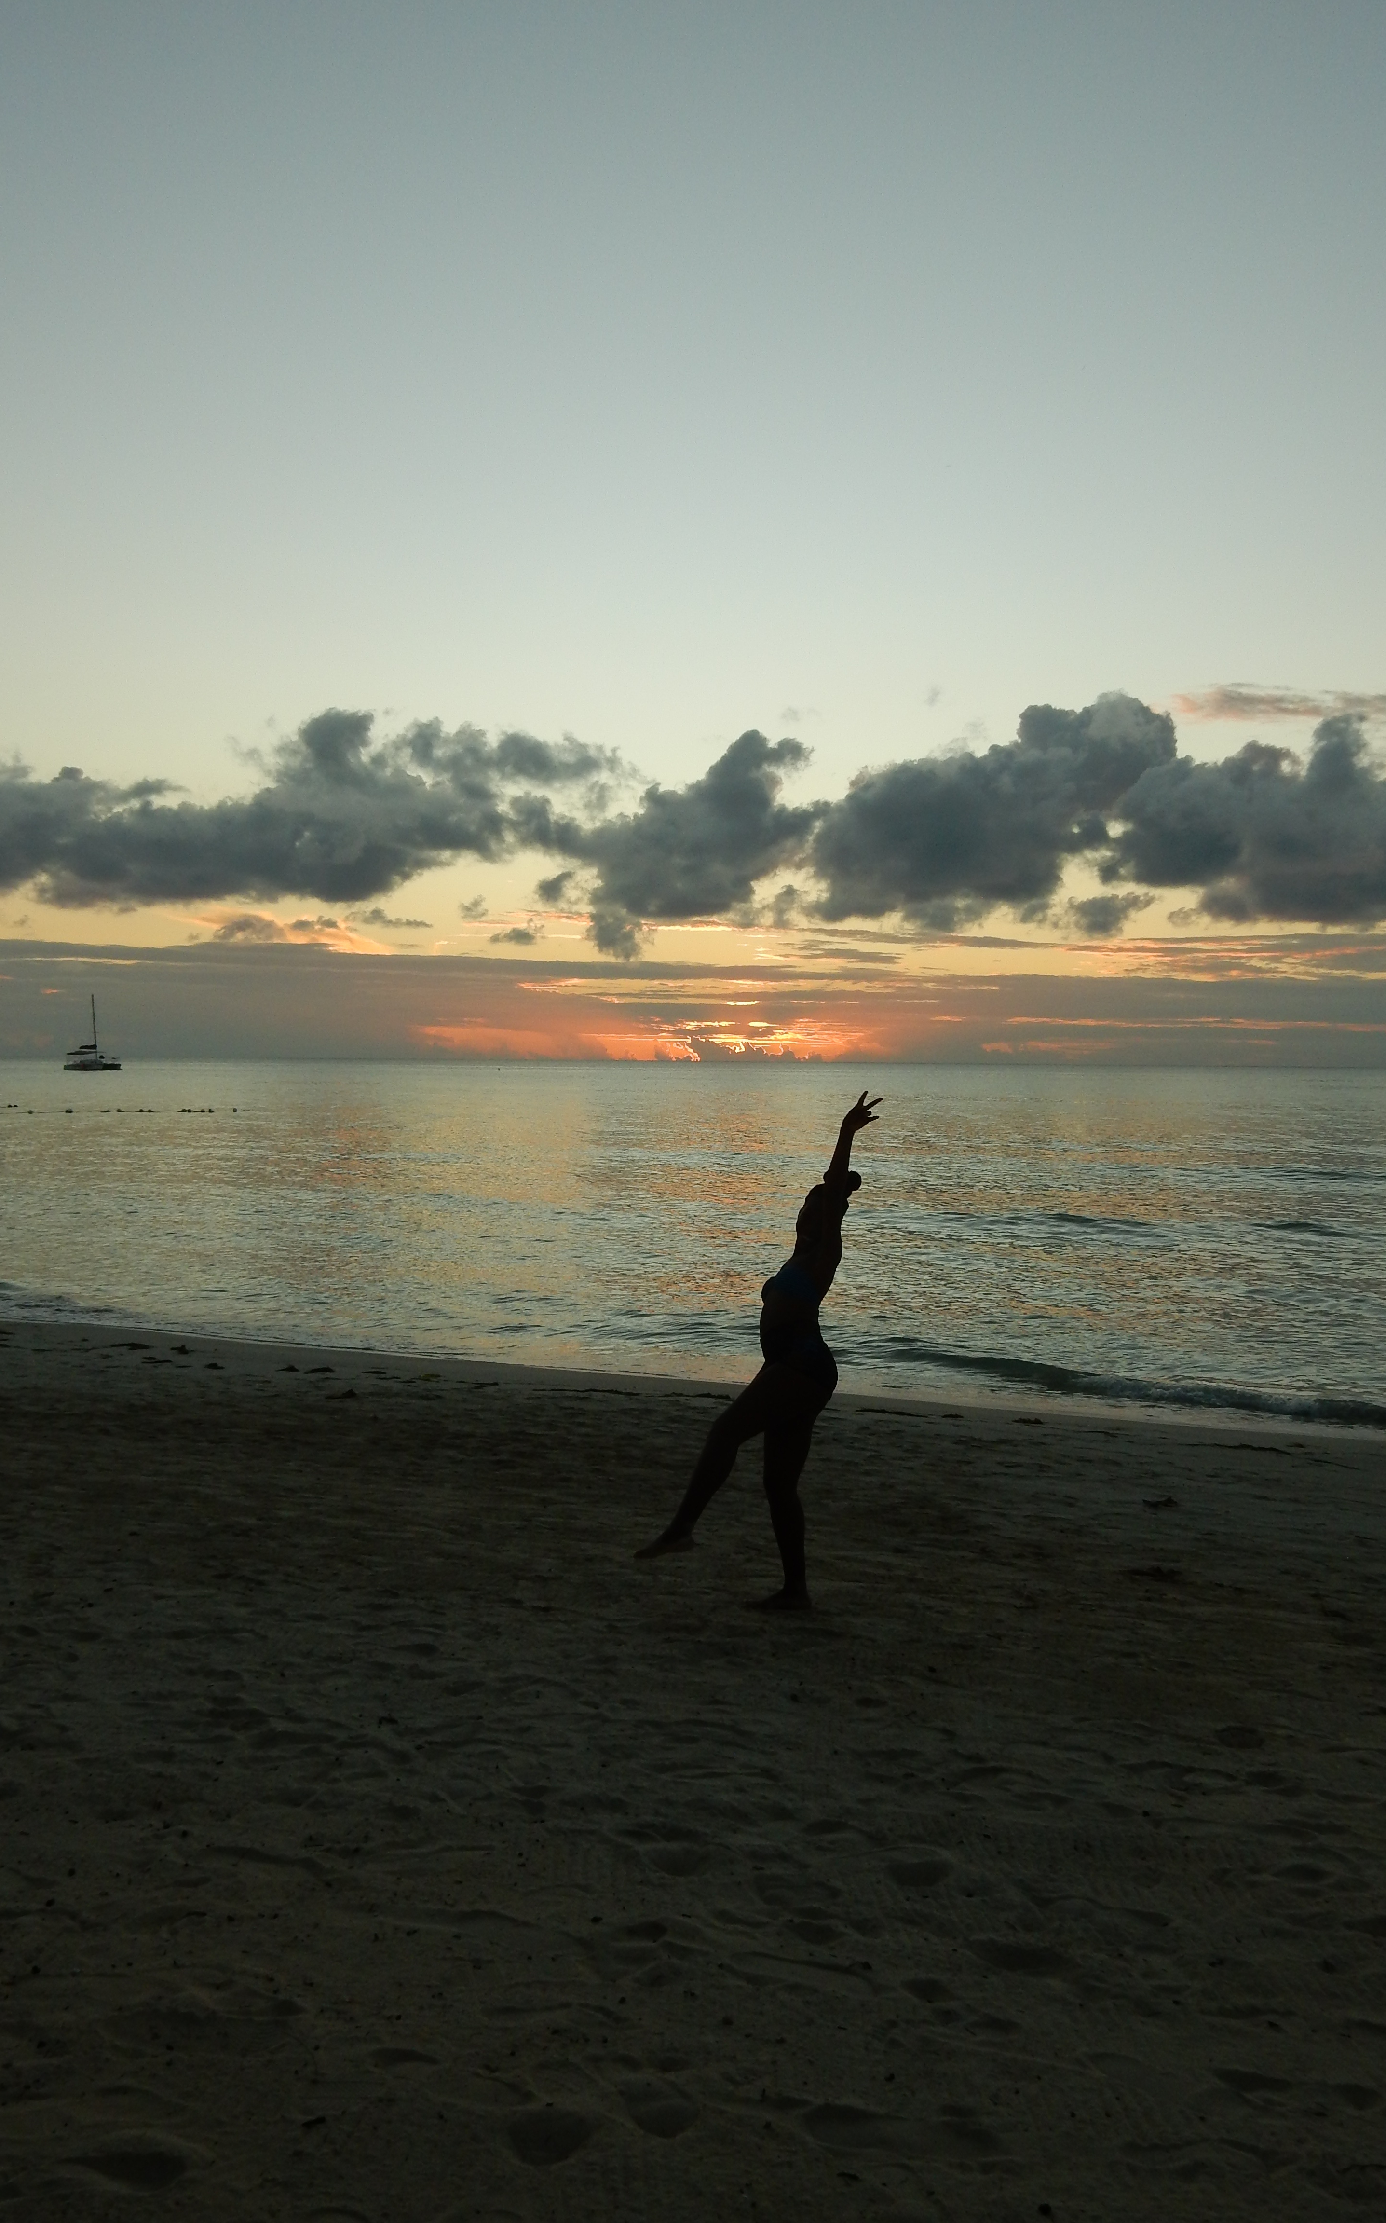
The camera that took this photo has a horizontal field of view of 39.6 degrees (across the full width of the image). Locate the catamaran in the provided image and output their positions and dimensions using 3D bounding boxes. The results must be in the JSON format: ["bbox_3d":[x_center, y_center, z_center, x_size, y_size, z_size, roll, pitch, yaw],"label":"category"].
[{"bbox_3d":[-124.691,-16.046,400.000,11.500,15.800,6.500,0,2,-17],"label":"catamaran"}]

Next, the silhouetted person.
[{"bbox_3d":[0.245,0.861,7.050,0.860,1.880,0.500,1,1,8],"label":"silhouetted person"}]

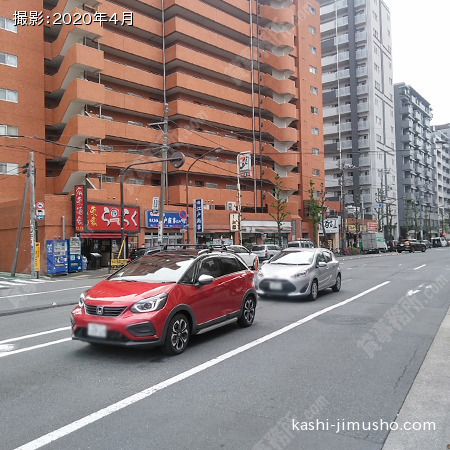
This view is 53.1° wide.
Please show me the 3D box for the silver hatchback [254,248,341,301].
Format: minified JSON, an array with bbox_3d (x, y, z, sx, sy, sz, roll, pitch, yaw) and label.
[{"bbox_3d":[2.415,1.513,14.269,1.700,1.460,4.050,-3,-3,29],"label":"silver hatchback"}]

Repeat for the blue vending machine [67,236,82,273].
[{"bbox_3d":[-8.305,1.641,24.668,0.780,1.900,0.740,1,-3,-43],"label":"blue vending machine"}]

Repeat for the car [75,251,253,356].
[{"bbox_3d":[-0.869,1.284,8.373,1.730,1.560,4.090,-3,-3,28],"label":"car"}]

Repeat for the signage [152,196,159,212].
[{"bbox_3d":[-4.529,-1.309,29.500,0.460,1.060,0.140,-3,-3,28],"label":"signage"}]

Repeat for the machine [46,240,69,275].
[{"bbox_3d":[-8.920,1.772,23.950,0.630,1.830,0.990,-2,-2,31],"label":"machine"}]

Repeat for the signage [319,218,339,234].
[{"bbox_3d":[12.056,0.175,52.500,2.500,1.850,0.300,-3,-2,31],"label":"signage"}]

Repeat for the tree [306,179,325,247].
[{"bbox_3d":[9.538,-0.790,47.500,1.800,8.200,1.800,-2,-2,30],"label":"tree"}]

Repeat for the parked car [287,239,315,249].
[{"bbox_3d":[7.841,2.425,46.500,1.680,2.000,4.400,-3,-2,33],"label":"parked car"}]

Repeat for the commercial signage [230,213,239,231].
[{"bbox_3d":[0.909,-0.232,41.800,0.850,1.680,0.250,-2,-2,30],"label":"commercial signage"}]

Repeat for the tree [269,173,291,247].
[{"bbox_3d":[5.200,-0.887,43.000,2.100,8.200,2.100,-2,-2,30],"label":"tree"}]

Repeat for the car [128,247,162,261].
[{"bbox_3d":[-4.450,2.293,30.320,1.730,1.500,4.450,-3,-3,30],"label":"car"}]

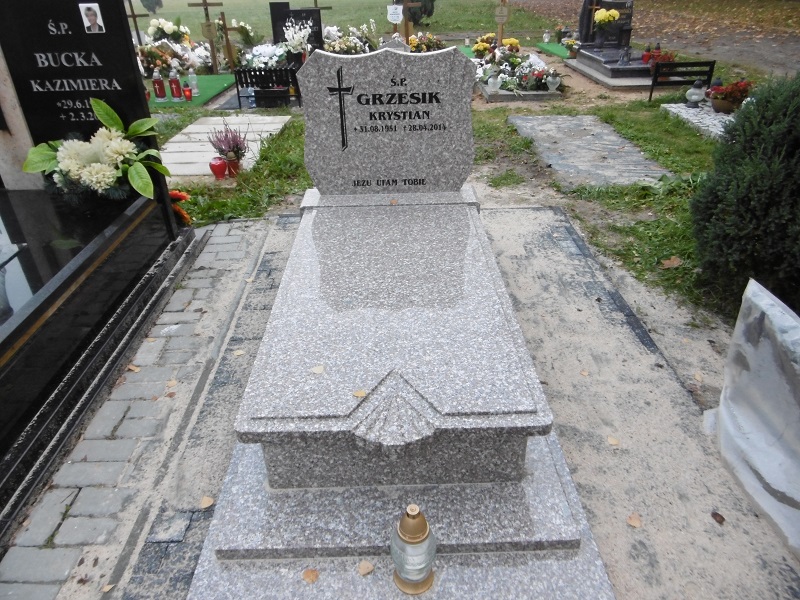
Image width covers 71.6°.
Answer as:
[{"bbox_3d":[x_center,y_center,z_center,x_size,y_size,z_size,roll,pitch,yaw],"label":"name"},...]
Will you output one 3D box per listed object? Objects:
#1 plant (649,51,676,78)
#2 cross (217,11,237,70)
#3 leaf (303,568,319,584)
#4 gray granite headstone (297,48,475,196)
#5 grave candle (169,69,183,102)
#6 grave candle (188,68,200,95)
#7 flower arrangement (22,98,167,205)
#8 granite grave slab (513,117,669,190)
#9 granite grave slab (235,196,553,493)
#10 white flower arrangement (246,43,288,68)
[{"bbox_3d":[3.212,-2.869,6.772,0.300,0.330,0.300,-2,31,-1],"label":"plant"},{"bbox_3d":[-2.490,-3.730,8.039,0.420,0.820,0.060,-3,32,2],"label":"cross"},{"bbox_3d":[-0.217,0.673,1.352,0.039,0.010,0.039,-2,31,-1],"label":"leaf"},{"bbox_3d":[-0.053,-0.856,2.700,0.835,0.685,0.080,-2,31,-1],"label":"gray granite headstone"},{"bbox_3d":[-2.557,-2.457,6.331,0.135,0.356,0.135,-2,31,-1],"label":"grave candle"},{"bbox_3d":[-2.522,-2.668,6.798,0.110,0.300,0.110,0,32,0],"label":"grave candle"},{"bbox_3d":[-1.416,-0.660,2.607,0.620,0.460,0.330,-2,31,-1],"label":"flower arrangement"},{"bbox_3d":[1.641,-1.426,5.071,0.970,0.070,2.050,0,32,0],"label":"granite grave slab"},{"bbox_3d":[-0.027,0.031,2.127,0.836,0.212,1.507,-2,31,-1],"label":"granite grave slab"},{"bbox_3d":[-1.732,-3.183,7.250,0.480,0.300,0.360,0,32,0],"label":"white flower arrangement"}]

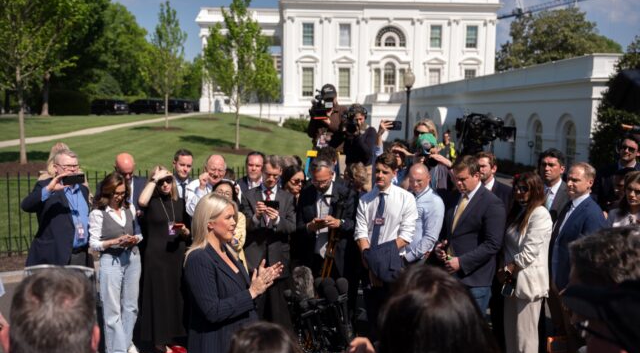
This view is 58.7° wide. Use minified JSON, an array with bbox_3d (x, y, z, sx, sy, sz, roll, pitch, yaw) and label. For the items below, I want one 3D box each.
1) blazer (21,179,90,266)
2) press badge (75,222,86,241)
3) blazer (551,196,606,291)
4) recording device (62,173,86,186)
[{"bbox_3d":[-2.283,0.399,4.930,0.540,0.780,0.420,-6,9,-44],"label":"blazer"},{"bbox_3d":[-2.035,0.460,4.836,0.080,0.160,0.020,-5,8,-38],"label":"press badge"},{"bbox_3d":[1.958,0.545,4.309,0.330,0.780,0.480,-3,7,-25],"label":"blazer"},{"bbox_3d":[-1.950,0.024,4.500,0.163,0.078,0.010,-6,3,-27],"label":"recording device"}]

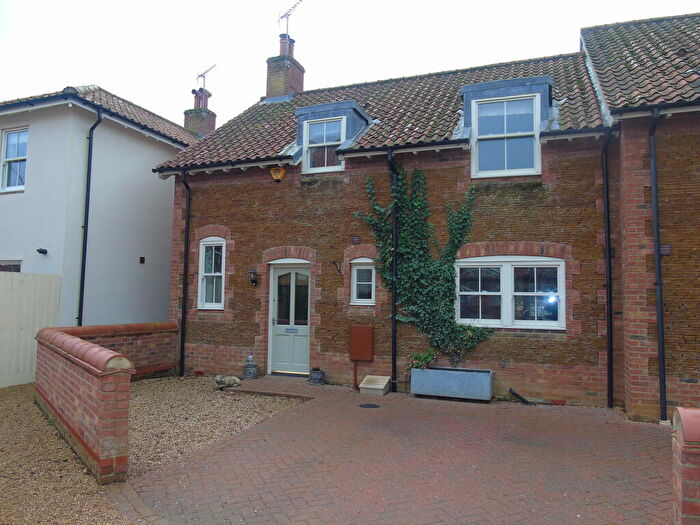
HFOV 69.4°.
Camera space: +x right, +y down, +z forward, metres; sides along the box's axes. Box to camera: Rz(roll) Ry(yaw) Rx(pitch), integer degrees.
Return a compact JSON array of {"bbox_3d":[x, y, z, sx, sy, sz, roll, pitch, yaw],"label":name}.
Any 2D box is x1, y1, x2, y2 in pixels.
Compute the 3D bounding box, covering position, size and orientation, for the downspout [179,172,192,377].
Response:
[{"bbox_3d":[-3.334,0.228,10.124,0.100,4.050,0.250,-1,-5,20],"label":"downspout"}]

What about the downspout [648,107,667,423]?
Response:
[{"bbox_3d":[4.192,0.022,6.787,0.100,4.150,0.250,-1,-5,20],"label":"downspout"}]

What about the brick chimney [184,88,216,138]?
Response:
[{"bbox_3d":[-5.522,-5.452,18.702,0.970,1.980,0.650,-1,-5,20],"label":"brick chimney"}]

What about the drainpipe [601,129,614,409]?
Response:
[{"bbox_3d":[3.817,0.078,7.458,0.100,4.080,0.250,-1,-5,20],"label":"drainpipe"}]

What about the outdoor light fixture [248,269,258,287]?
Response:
[{"bbox_3d":[-1.839,0.292,9.601,0.160,0.330,0.220,-1,-5,20],"label":"outdoor light fixture"}]

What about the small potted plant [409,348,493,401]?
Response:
[{"bbox_3d":[1.601,1.770,8.050,1.280,0.750,0.410,-1,-5,20],"label":"small potted plant"}]

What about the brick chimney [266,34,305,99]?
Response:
[{"bbox_3d":[-1.815,-5.363,14.328,0.670,2.000,1.020,-1,-5,20],"label":"brick chimney"}]

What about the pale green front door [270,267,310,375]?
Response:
[{"bbox_3d":[-1.092,1.086,9.552,0.790,1.970,0.070,-1,-5,20],"label":"pale green front door"}]

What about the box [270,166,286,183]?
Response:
[{"bbox_3d":[-1.369,-1.661,9.658,0.290,0.295,0.090,-1,-5,20],"label":"box"}]

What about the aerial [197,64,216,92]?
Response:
[{"bbox_3d":[-5.166,-6.686,18.213,0.350,0.750,1.330,5,-6,-43],"label":"aerial"}]

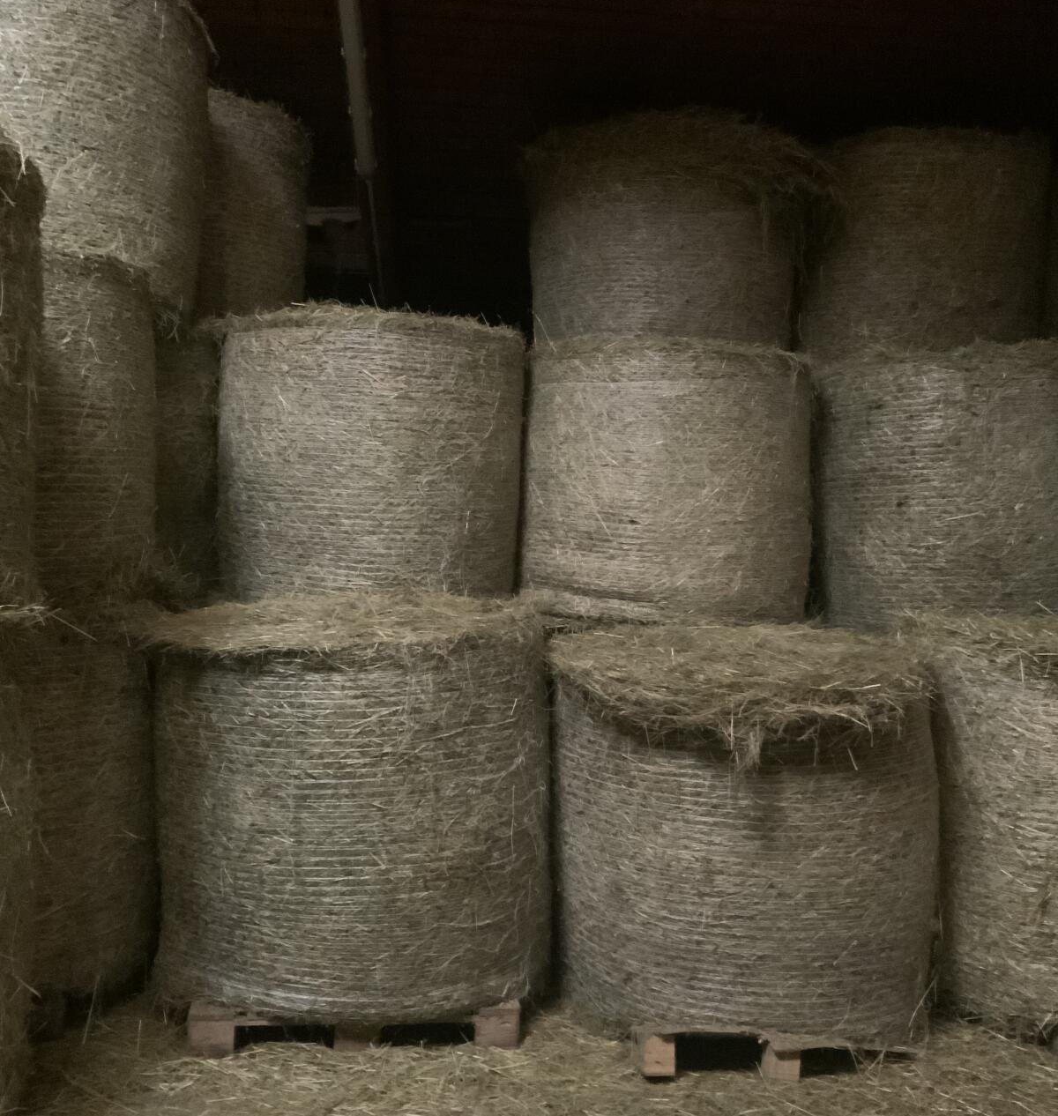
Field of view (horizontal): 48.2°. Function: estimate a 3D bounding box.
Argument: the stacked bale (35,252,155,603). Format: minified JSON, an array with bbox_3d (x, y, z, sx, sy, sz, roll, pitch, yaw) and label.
[{"bbox_3d":[-2.117,-0.453,4.264,1.462,1.170,1.462,-2,4,-26],"label":"stacked bale"}]

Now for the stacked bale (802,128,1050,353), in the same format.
[{"bbox_3d":[2.296,-1.716,6.858,1.365,1.180,1.365,1,3,18],"label":"stacked bale"}]

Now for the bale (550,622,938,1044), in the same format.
[{"bbox_3d":[0.754,0.873,4.289,1.375,1.131,1.375,1,3,10],"label":"bale"}]

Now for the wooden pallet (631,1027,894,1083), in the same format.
[{"bbox_3d":[0.790,1.496,4.185,0.819,0.144,1.102,0,3,5],"label":"wooden pallet"}]

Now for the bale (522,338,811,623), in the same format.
[{"bbox_3d":[0.697,-0.361,6.014,1.453,1.219,1.453,0,3,7],"label":"bale"}]

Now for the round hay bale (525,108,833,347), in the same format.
[{"bbox_3d":[0.762,-1.677,6.503,1.492,1.160,1.492,0,3,7],"label":"round hay bale"}]

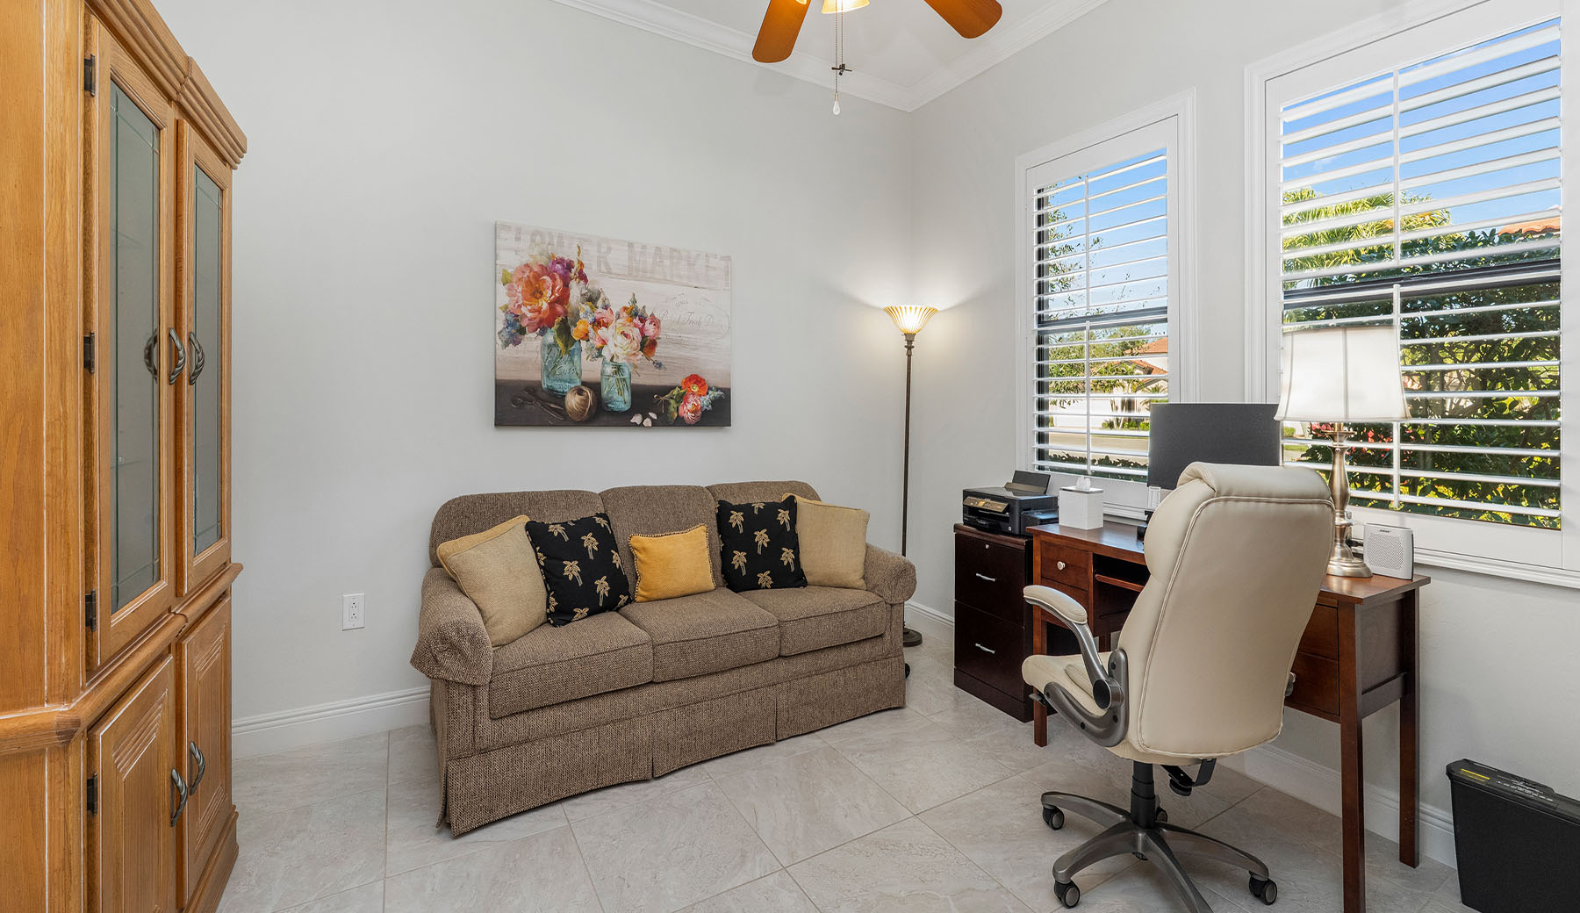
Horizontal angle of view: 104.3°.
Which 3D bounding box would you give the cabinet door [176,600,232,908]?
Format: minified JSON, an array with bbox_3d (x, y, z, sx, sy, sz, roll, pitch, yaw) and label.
[{"bbox_3d":[-1.489,0.715,1.568,0.026,0.620,0.448,-1,3,-31],"label":"cabinet door"}]

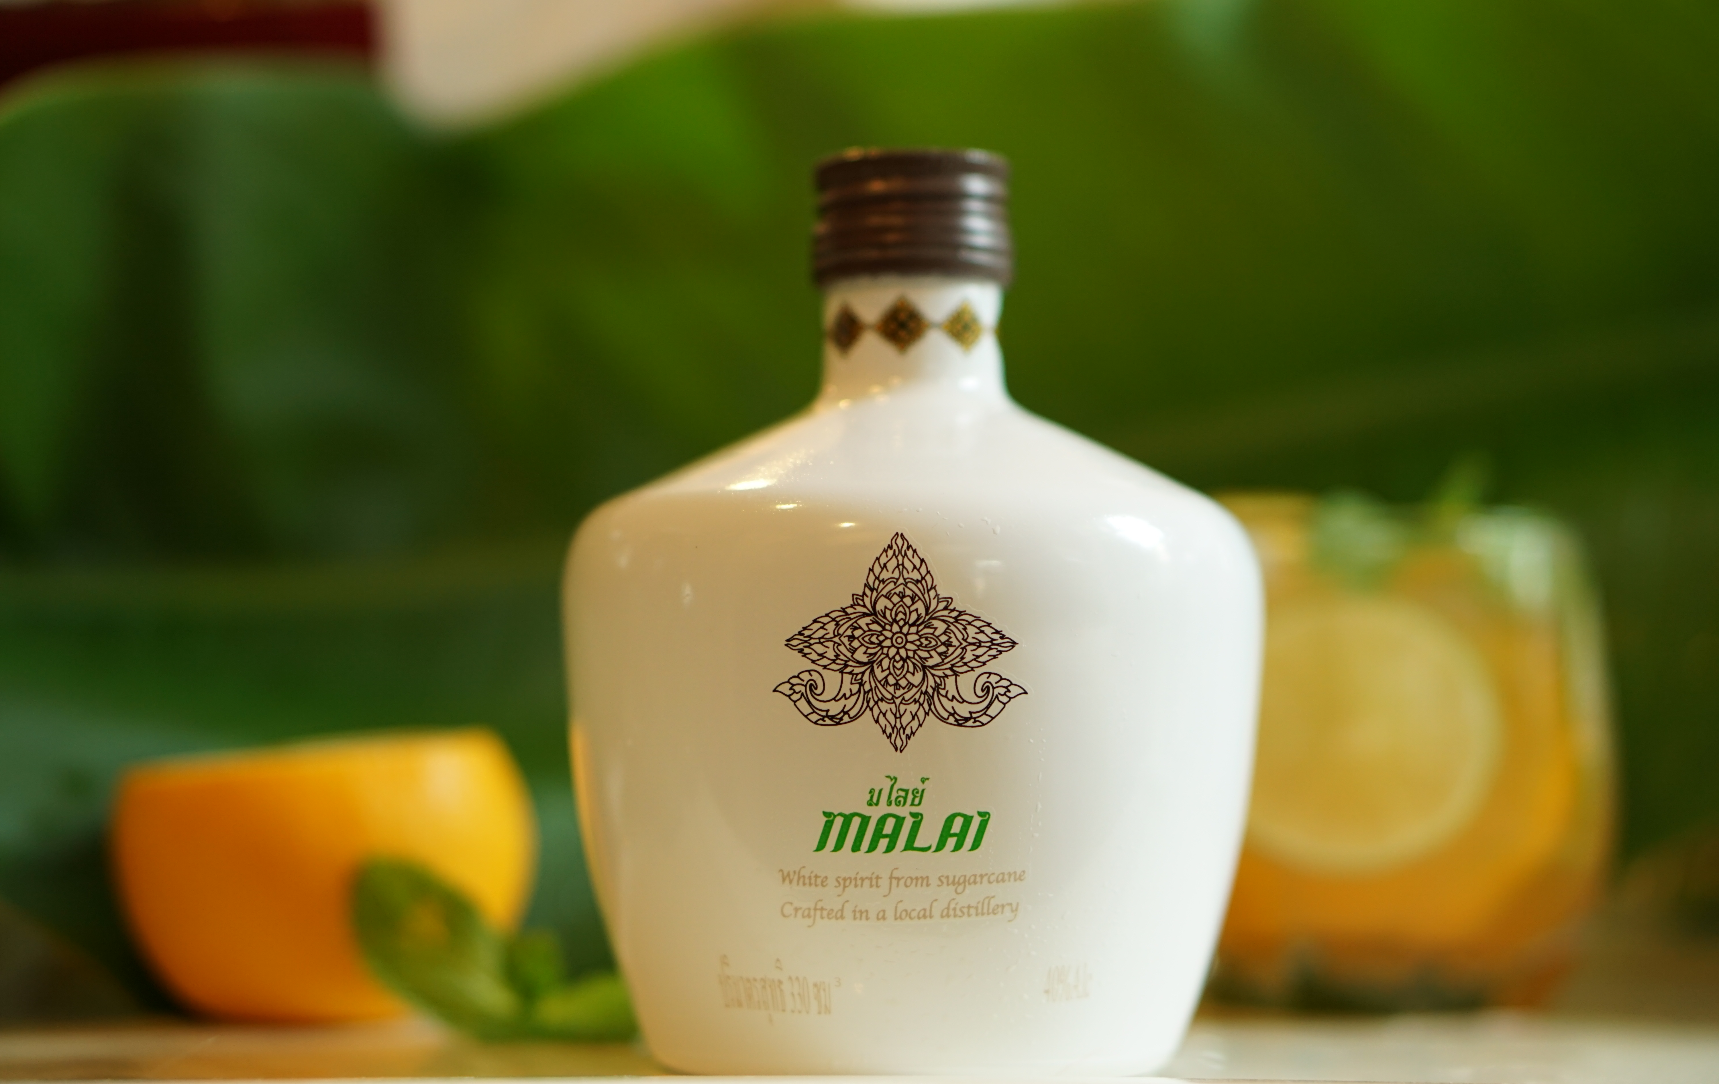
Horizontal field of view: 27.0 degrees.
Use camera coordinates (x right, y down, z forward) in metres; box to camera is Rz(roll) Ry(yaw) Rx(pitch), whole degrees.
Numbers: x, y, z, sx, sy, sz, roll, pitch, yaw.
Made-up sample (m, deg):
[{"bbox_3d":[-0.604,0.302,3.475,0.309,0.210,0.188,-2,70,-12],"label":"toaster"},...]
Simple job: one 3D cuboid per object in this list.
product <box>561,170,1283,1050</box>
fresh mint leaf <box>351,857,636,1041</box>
[{"bbox_3d":[0.008,0.010,0.503,0.098,0.126,0.098,0,-5,3],"label":"product"},{"bbox_3d":[-0.056,0.064,0.572,0.051,0.029,0.036,0,-5,0],"label":"fresh mint leaf"}]

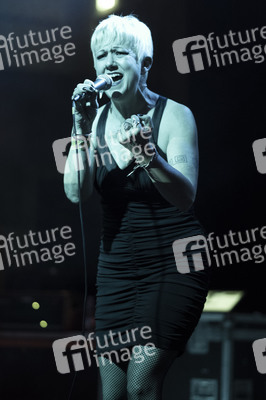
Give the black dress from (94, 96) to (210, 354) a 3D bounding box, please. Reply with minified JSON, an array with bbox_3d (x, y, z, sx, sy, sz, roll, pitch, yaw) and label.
[{"bbox_3d":[0.059,0.077,4.550,0.370,0.790,0.290,-2,-5,22],"label":"black dress"}]

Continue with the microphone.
[{"bbox_3d":[-0.117,-0.325,4.400,0.052,0.052,0.165,22,15,41],"label":"microphone"}]

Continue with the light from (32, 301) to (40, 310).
[{"bbox_3d":[-0.515,0.563,8.000,0.045,0.048,0.040,0,-4,0],"label":"light"}]

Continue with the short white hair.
[{"bbox_3d":[-0.035,-0.482,4.560,0.185,0.170,0.210,-8,-2,22],"label":"short white hair"}]

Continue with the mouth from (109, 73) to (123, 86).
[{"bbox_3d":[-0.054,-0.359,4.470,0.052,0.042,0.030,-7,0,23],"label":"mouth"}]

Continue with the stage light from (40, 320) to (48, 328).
[{"bbox_3d":[-0.472,0.665,8.000,0.045,0.045,0.040,0,-4,0],"label":"stage light"}]

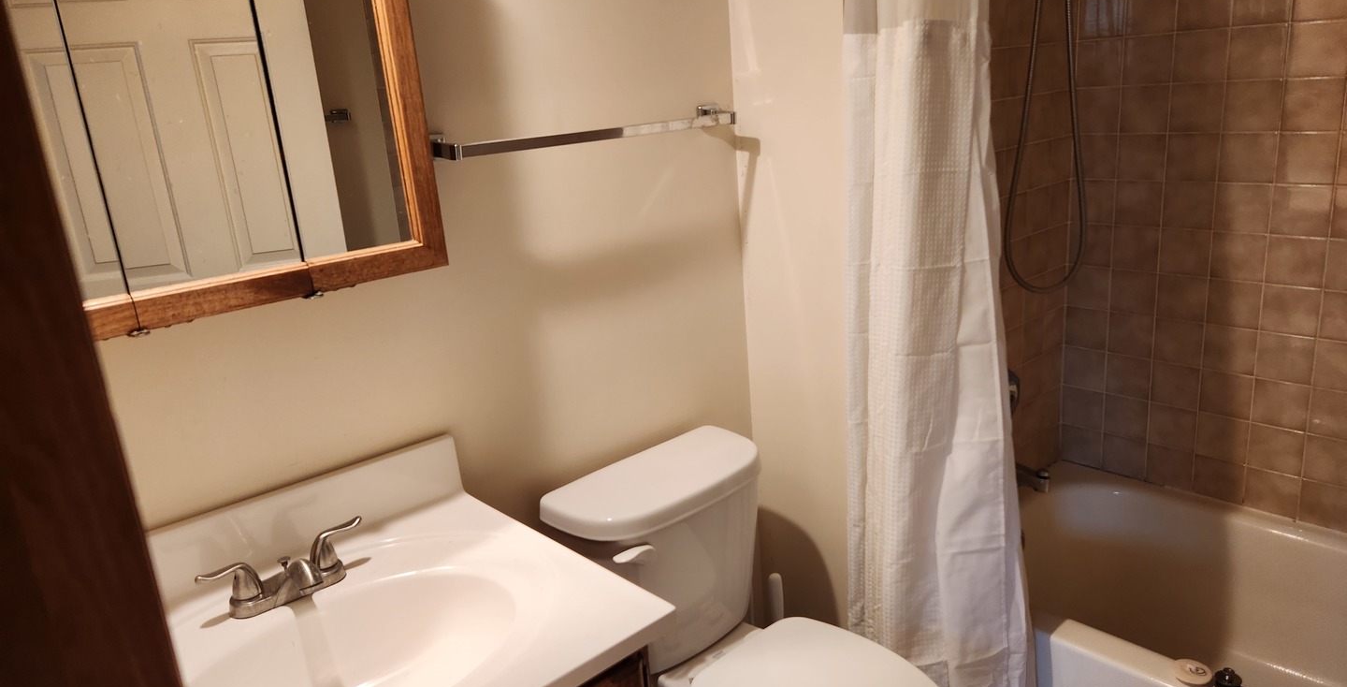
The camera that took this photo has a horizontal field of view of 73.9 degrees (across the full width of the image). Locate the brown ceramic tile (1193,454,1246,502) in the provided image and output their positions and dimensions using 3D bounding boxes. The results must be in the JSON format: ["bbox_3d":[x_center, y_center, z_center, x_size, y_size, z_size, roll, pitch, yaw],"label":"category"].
[{"bbox_3d":[1.313,0.324,2.154,0.009,0.105,0.108,-18,21,-38],"label":"brown ceramic tile"}]

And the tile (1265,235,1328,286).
[{"bbox_3d":[1.346,-0.178,1.935,0.010,0.108,0.108,-18,21,-38],"label":"tile"}]

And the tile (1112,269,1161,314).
[{"bbox_3d":[1.132,-0.126,2.194,0.009,0.108,0.108,-18,21,-38],"label":"tile"}]

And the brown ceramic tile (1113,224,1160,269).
[{"bbox_3d":[1.127,-0.229,2.174,0.009,0.107,0.107,-19,21,-38],"label":"brown ceramic tile"}]

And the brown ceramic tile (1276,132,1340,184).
[{"bbox_3d":[1.321,-0.386,1.864,0.009,0.108,0.108,-18,21,-38],"label":"brown ceramic tile"}]

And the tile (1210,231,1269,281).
[{"bbox_3d":[1.272,-0.194,2.012,0.009,0.107,0.107,-19,21,-38],"label":"tile"}]

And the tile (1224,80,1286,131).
[{"bbox_3d":[1.244,-0.507,1.920,0.009,0.107,0.107,-19,21,-38],"label":"tile"}]

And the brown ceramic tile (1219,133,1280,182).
[{"bbox_3d":[1.254,-0.405,1.954,0.010,0.108,0.108,-18,21,-38],"label":"brown ceramic tile"}]

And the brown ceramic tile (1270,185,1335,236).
[{"bbox_3d":[1.336,-0.283,1.904,0.010,0.108,0.108,-18,21,-38],"label":"brown ceramic tile"}]

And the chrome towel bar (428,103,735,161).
[{"bbox_3d":[-0.132,-0.365,1.565,0.648,0.054,0.072,-18,21,-39],"label":"chrome towel bar"}]

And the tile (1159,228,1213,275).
[{"bbox_3d":[1.198,-0.211,2.090,0.010,0.108,0.108,-18,21,-39],"label":"tile"}]

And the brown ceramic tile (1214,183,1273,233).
[{"bbox_3d":[1.264,-0.300,1.985,0.010,0.108,0.108,-18,21,-38],"label":"brown ceramic tile"}]

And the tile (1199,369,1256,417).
[{"bbox_3d":[1.295,0.117,2.094,0.009,0.108,0.108,-18,21,-38],"label":"tile"}]

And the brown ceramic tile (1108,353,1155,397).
[{"bbox_3d":[1.149,0.082,2.255,0.009,0.108,0.108,-18,21,-38],"label":"brown ceramic tile"}]

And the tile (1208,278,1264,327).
[{"bbox_3d":[1.278,-0.089,2.039,0.010,0.108,0.108,-18,21,-38],"label":"tile"}]

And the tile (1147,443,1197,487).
[{"bbox_3d":[1.241,0.307,2.234,0.009,0.105,0.108,-18,21,-38],"label":"tile"}]

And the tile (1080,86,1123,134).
[{"bbox_3d":[1.026,-0.560,2.162,0.009,0.107,0.107,-19,21,-38],"label":"tile"}]

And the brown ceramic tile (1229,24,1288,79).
[{"bbox_3d":[1.235,-0.613,1.889,0.010,0.108,0.108,-18,21,-39],"label":"brown ceramic tile"}]

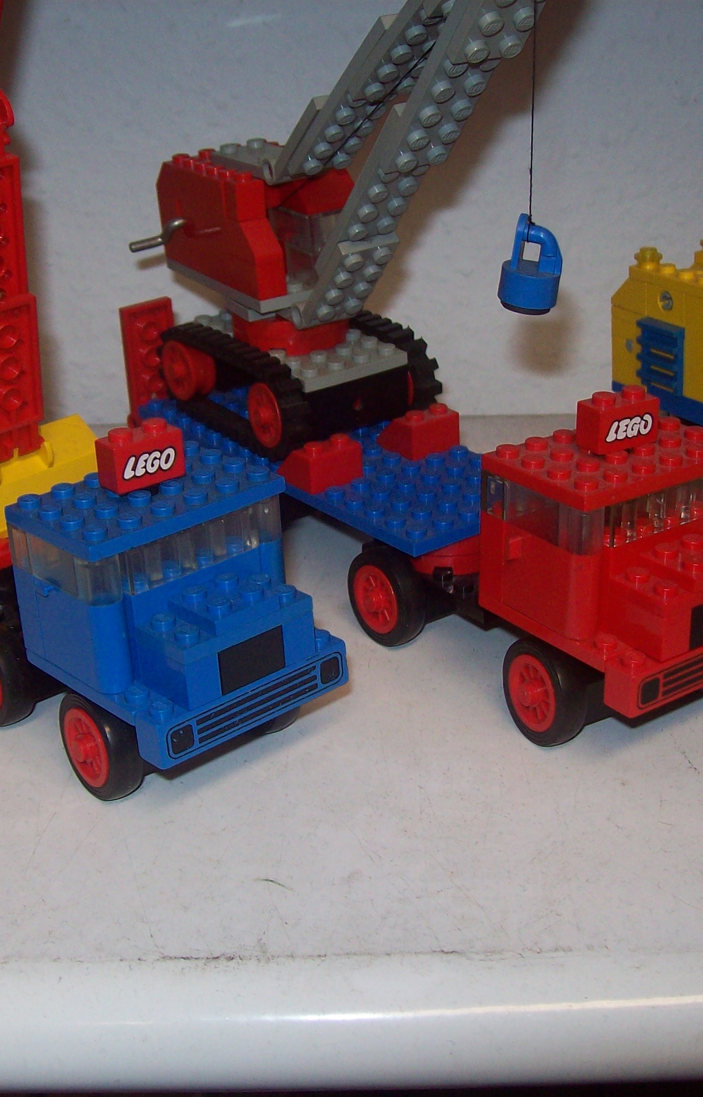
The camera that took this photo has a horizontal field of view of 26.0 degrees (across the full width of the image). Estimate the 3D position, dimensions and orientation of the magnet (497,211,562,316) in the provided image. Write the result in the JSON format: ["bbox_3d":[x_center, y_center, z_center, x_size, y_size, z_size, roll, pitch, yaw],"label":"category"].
[{"bbox_3d":[0.037,-0.058,0.307,0.012,0.020,0.012,7,27,5],"label":"magnet"}]

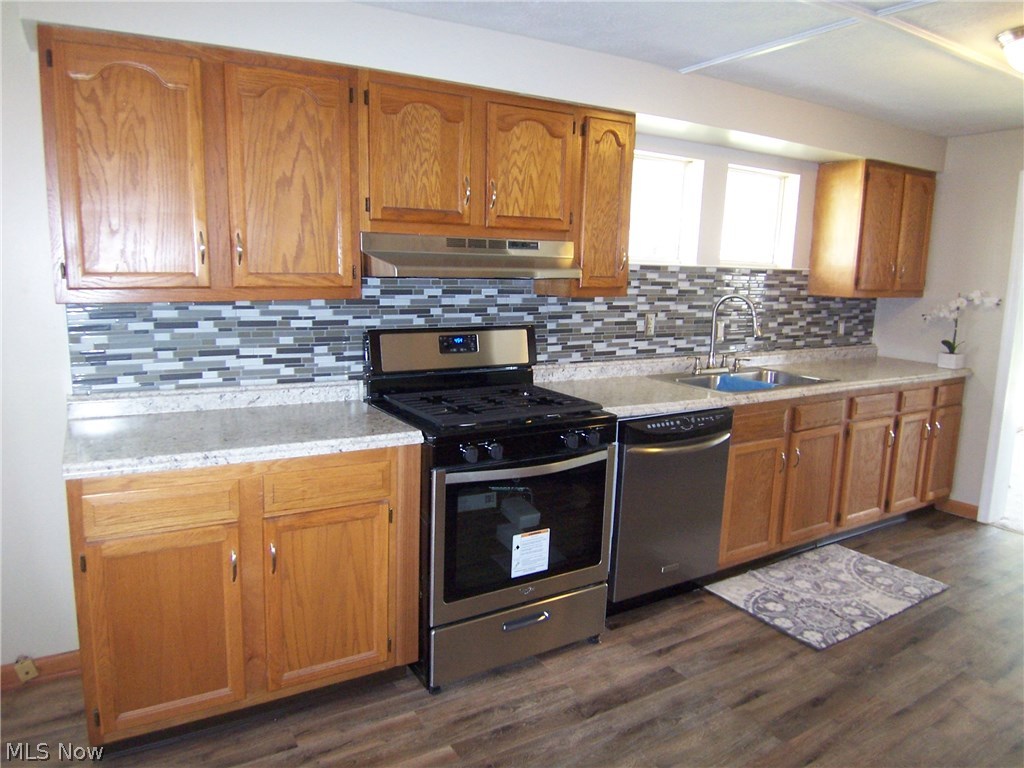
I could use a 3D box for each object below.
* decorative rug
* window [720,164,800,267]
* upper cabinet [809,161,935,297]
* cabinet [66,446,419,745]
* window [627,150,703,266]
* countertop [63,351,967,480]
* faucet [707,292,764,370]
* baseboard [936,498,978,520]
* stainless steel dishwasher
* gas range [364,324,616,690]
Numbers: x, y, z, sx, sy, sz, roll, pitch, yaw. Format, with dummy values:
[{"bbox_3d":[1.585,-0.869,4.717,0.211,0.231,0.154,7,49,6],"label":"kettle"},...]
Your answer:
[{"bbox_3d":[1.488,0.955,3.199,1.025,0.010,0.590,-4,11,-30],"label":"decorative rug"},{"bbox_3d":[1.392,-0.944,3.918,0.608,0.548,0.120,-4,11,-30],"label":"window"},{"bbox_3d":[2.213,-0.918,4.151,0.725,0.765,0.320,-4,11,-30],"label":"upper cabinet"},{"bbox_3d":[-0.914,0.605,2.401,1.015,0.862,0.615,-4,11,-30],"label":"cabinet"},{"bbox_3d":[0.713,-0.893,3.525,0.615,0.550,0.120,-4,11,-30],"label":"window"},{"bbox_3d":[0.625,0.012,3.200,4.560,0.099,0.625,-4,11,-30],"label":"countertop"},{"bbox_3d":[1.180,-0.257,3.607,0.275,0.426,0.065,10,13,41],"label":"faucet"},{"bbox_3d":[2.741,0.771,4.191,0.015,0.096,0.250,-4,11,-30],"label":"baseboard"},{"bbox_3d":[0.561,0.489,3.249,0.635,0.852,0.625,-4,11,-30],"label":"stainless steel dishwasher"},{"bbox_3d":[-0.111,0.396,2.745,0.763,1.195,0.715,-4,11,-30],"label":"gas range"}]

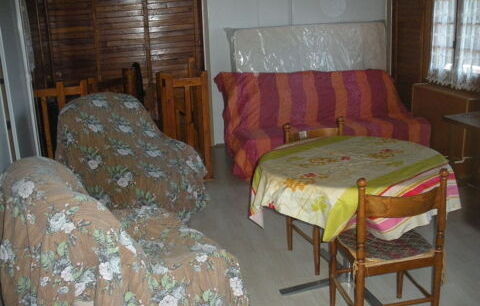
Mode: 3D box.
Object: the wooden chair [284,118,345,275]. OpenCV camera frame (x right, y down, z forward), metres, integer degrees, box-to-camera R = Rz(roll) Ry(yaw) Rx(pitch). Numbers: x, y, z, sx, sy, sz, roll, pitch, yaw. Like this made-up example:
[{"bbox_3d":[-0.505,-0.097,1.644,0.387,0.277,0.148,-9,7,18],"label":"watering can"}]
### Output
[{"bbox_3d":[0.562,0.253,3.041,0.430,0.866,0.430,-9,17,-20],"label":"wooden chair"}]

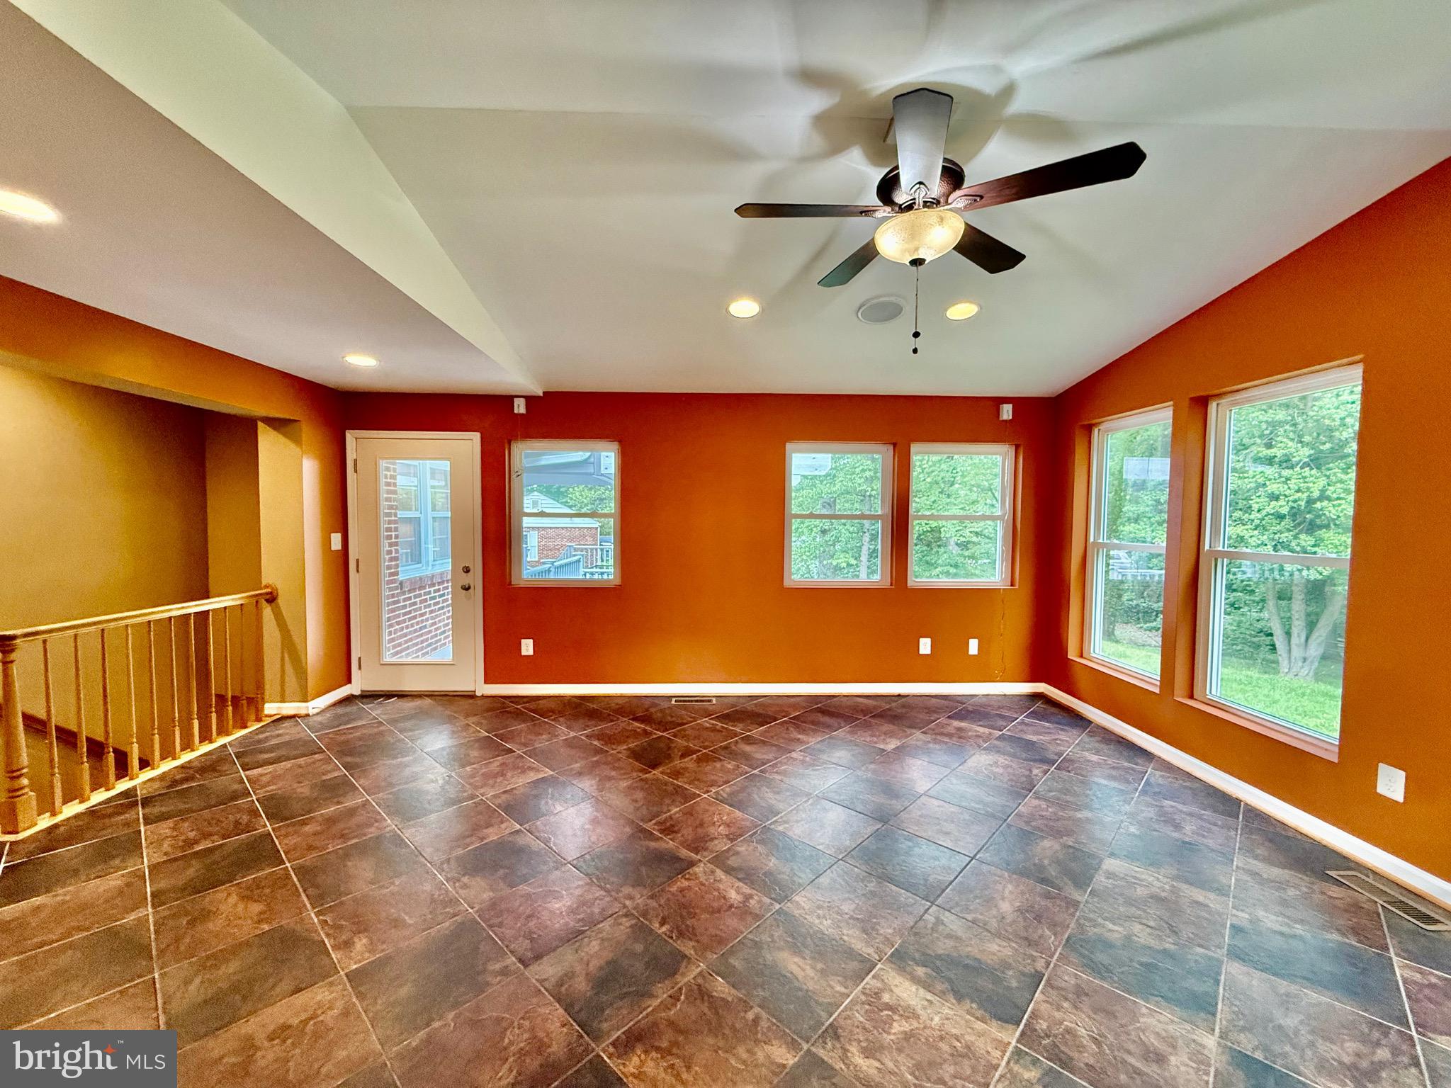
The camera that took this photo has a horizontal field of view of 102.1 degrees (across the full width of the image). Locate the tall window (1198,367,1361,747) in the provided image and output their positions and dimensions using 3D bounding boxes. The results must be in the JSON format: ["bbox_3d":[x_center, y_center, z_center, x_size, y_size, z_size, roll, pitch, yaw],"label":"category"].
[{"bbox_3d":[2.862,0.062,3.048,0.090,1.802,0.915,0,3,-2],"label":"tall window"}]

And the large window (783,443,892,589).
[{"bbox_3d":[0.937,-0.237,4.910,0.913,1.181,0.090,0,3,-2],"label":"large window"}]

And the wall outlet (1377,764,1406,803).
[{"bbox_3d":[2.752,0.990,2.431,0.010,0.125,0.088,0,3,-2],"label":"wall outlet"}]

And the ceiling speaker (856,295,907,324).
[{"bbox_3d":[0.901,-1.343,3.391,0.280,0.025,0.280,0,-6,-2],"label":"ceiling speaker"}]

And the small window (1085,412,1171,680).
[{"bbox_3d":[2.830,0.008,4.099,0.090,1.802,0.922,0,3,-2],"label":"small window"}]

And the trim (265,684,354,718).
[{"bbox_3d":[-3.207,1.197,4.505,0.348,0.100,0.459,0,3,-2],"label":"trim"}]

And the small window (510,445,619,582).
[{"bbox_3d":[-1.298,-0.248,4.841,0.912,1.181,0.090,0,3,-2],"label":"small window"}]

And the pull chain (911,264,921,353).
[{"bbox_3d":[0.677,-0.829,2.075,0.030,0.319,0.030,0,3,-2],"label":"pull chain"}]

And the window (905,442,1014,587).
[{"bbox_3d":[1.967,-0.232,4.942,0.918,1.181,0.090,0,3,-2],"label":"window"}]

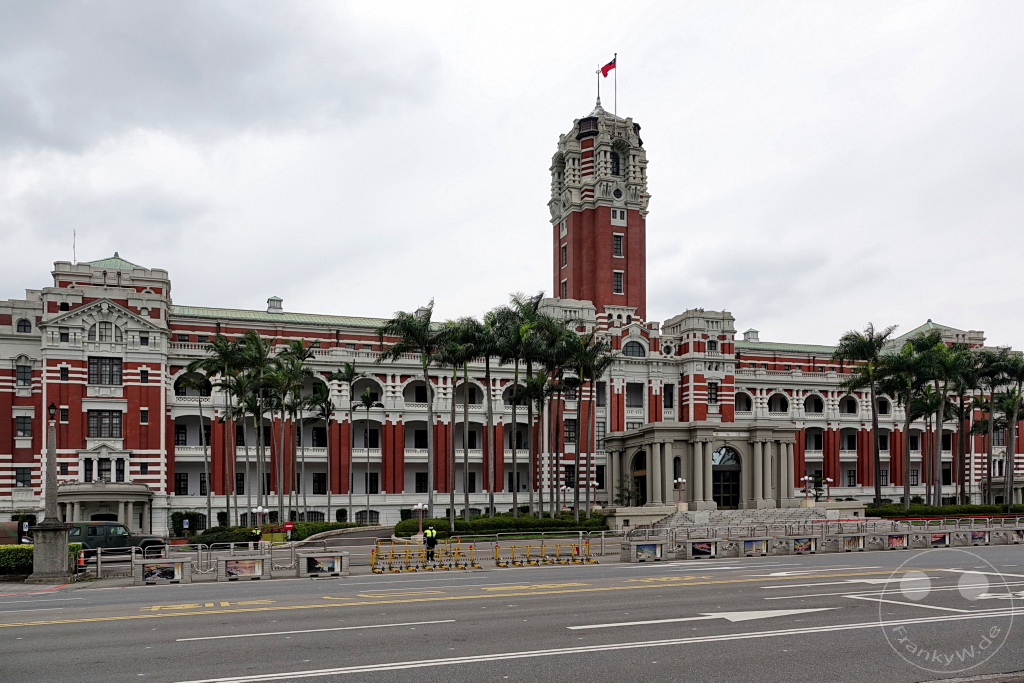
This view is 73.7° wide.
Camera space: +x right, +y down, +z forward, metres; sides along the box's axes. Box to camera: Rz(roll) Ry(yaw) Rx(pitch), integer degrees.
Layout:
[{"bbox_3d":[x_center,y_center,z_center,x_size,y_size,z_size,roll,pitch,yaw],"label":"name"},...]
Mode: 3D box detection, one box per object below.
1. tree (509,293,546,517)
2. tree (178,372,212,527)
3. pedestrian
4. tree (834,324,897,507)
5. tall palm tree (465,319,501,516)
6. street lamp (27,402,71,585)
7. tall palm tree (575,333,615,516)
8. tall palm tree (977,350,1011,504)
[{"bbox_3d":[1.326,5.799,63.000,3.700,21.057,3.700,-1,-8,0],"label":"tree"},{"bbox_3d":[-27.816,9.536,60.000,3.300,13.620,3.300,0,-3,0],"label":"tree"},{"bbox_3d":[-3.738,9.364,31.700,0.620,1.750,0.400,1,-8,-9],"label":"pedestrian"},{"bbox_3d":[42.081,8.894,81.500,6.800,22.320,6.800,0,-3,0],"label":"tree"},{"bbox_3d":[-2.938,7.670,68.000,4.200,20.720,4.200,0,-3,0],"label":"tall palm tree"},{"bbox_3d":[-14.837,4.829,22.000,1.320,5.712,1.320,2,-8,-19],"label":"street lamp"},{"bbox_3d":[7.625,7.846,64.000,3.900,17.584,3.900,-1,-8,0],"label":"tall palm tree"},{"bbox_3d":[62.065,11.150,88.000,4.800,20.500,4.800,0,-3,0],"label":"tall palm tree"}]

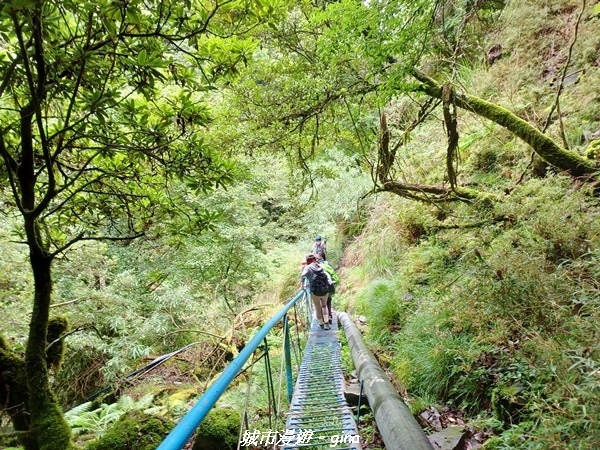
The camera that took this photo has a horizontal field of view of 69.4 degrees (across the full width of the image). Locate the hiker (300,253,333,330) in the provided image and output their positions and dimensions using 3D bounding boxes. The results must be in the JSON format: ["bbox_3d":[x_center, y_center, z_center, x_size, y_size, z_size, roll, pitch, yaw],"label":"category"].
[{"bbox_3d":[0.337,1.320,8.600,0.620,1.520,0.580,0,5,-5],"label":"hiker"}]

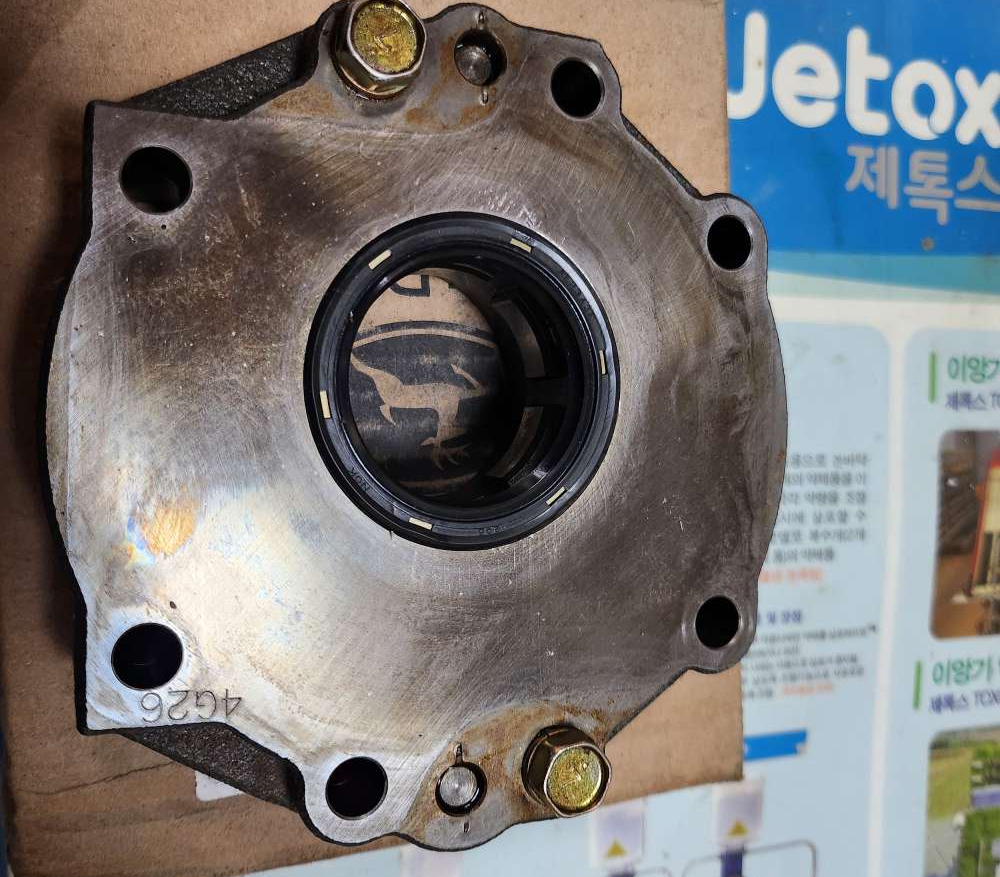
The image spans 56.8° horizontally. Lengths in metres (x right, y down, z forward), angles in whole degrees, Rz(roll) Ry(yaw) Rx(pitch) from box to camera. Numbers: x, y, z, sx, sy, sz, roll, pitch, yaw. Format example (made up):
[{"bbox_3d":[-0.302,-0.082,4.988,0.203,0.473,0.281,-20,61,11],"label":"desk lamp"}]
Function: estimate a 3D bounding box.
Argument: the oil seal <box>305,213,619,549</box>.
[{"bbox_3d":[-0.007,-0.011,0.183,0.066,0.010,0.066,0,91,-23],"label":"oil seal"}]

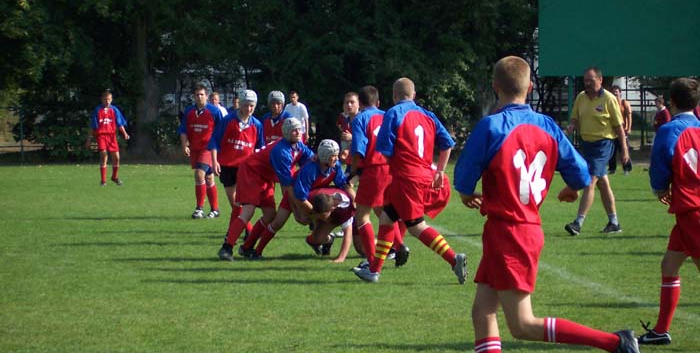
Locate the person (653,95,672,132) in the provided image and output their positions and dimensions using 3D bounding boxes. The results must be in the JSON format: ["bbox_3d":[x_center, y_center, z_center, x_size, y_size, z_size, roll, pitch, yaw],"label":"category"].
[{"bbox_3d":[5.678,-0.734,48.499,0.330,1.530,0.450,-1,2,-32],"label":"person"}]

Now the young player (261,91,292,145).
[{"bbox_3d":[-0.812,-0.191,29.507,0.470,1.540,0.380,0,2,-2],"label":"young player"}]

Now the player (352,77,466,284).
[{"bbox_3d":[0.474,0.027,20.910,0.600,1.600,0.700,-1,2,-38],"label":"player"}]

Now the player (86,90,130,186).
[{"bbox_3d":[-4.035,-0.651,44.600,0.700,1.590,0.380,0,2,4],"label":"player"}]

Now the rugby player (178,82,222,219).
[{"bbox_3d":[-1.820,-0.335,32.604,0.540,1.650,0.380,0,2,-4],"label":"rugby player"}]

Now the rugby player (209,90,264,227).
[{"bbox_3d":[-1.148,-0.119,27.008,0.560,1.540,0.500,0,2,-4],"label":"rugby player"}]

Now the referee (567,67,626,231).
[{"bbox_3d":[2.660,-0.296,28.803,0.600,1.790,0.580,1,2,38],"label":"referee"}]

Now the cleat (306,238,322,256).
[{"bbox_3d":[-0.323,0.659,24.600,0.100,0.110,0.260,-2,32,-44],"label":"cleat"}]

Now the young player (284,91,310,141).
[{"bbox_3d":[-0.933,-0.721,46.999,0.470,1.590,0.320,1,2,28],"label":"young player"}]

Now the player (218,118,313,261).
[{"bbox_3d":[-0.760,0.098,24.013,0.850,1.280,0.580,1,2,25],"label":"player"}]

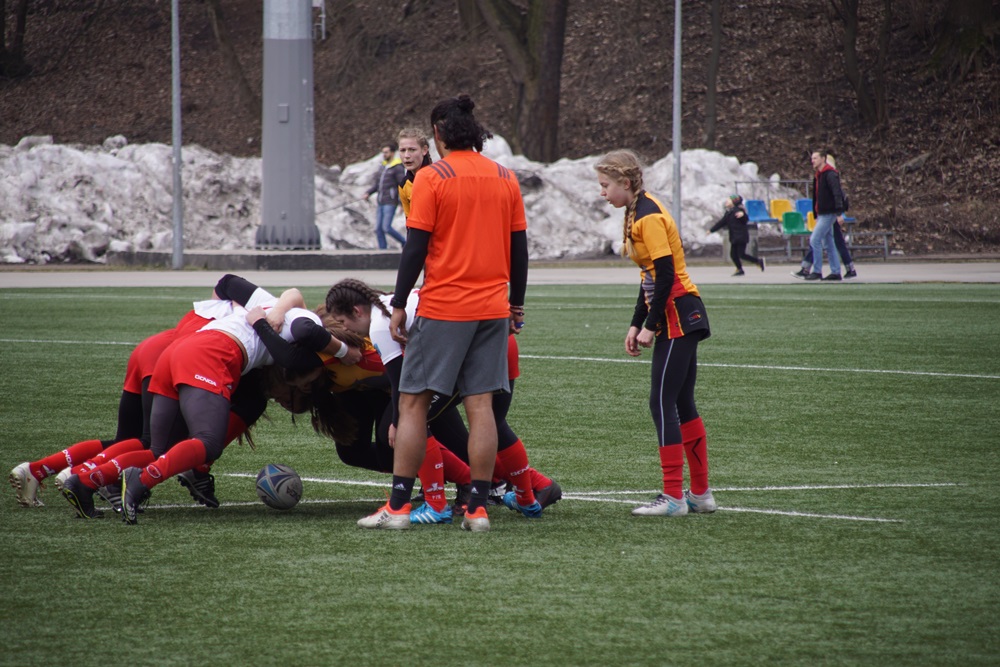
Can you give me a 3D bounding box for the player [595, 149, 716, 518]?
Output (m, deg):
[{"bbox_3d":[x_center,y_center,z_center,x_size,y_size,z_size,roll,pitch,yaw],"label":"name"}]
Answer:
[{"bbox_3d":[0.669,-0.005,32.200,0.500,1.570,0.470,0,1,2],"label":"player"}]

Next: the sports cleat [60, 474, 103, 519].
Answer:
[{"bbox_3d":[-1.732,0.680,31.300,0.108,0.250,0.092,-44,18,-6],"label":"sports cleat"}]

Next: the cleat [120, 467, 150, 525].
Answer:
[{"bbox_3d":[-1.521,0.676,31.300,0.115,0.255,0.095,-12,28,-9],"label":"cleat"}]

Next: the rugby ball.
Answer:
[{"bbox_3d":[-0.939,0.657,32.000,0.190,0.190,0.280,-37,-22,0],"label":"rugby ball"}]

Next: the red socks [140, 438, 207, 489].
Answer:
[{"bbox_3d":[-1.345,0.536,30.900,0.300,0.118,0.110,-29,12,-21],"label":"red socks"}]

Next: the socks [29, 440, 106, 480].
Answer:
[{"bbox_3d":[-1.903,0.550,33.000,0.350,0.120,0.110,-23,1,-23],"label":"socks"}]

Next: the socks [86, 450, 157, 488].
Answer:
[{"bbox_3d":[-1.595,0.566,31.350,0.310,0.115,0.105,-22,6,-12],"label":"socks"}]

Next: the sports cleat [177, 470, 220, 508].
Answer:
[{"bbox_3d":[-1.318,0.682,32.800,0.250,0.115,0.095,34,-7,-24],"label":"sports cleat"}]

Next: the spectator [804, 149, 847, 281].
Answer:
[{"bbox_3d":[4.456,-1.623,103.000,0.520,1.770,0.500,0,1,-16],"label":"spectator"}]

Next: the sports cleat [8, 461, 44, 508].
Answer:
[{"bbox_3d":[-2.081,0.662,32.900,0.115,0.235,0.095,-41,22,-21],"label":"sports cleat"}]

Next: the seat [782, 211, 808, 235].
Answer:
[{"bbox_3d":[4.688,-1.730,118.000,0.430,0.370,0.420,-1,1,-33],"label":"seat"}]

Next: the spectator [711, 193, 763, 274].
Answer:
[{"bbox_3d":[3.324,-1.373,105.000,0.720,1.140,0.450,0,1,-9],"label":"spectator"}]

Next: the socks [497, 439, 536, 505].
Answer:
[{"bbox_3d":[0.071,0.578,31.500,0.115,0.290,0.125,3,-29,-41],"label":"socks"}]

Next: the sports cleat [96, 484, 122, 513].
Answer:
[{"bbox_3d":[-1.622,0.704,31.800,0.250,0.105,0.092,37,-6,-15],"label":"sports cleat"}]

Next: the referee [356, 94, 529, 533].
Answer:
[{"bbox_3d":[-0.239,-0.088,31.000,0.600,1.790,0.430,0,1,-18],"label":"referee"}]

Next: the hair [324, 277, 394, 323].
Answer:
[{"bbox_3d":[-0.600,-0.140,31.800,0.270,0.180,0.200,0,1,-9],"label":"hair"}]

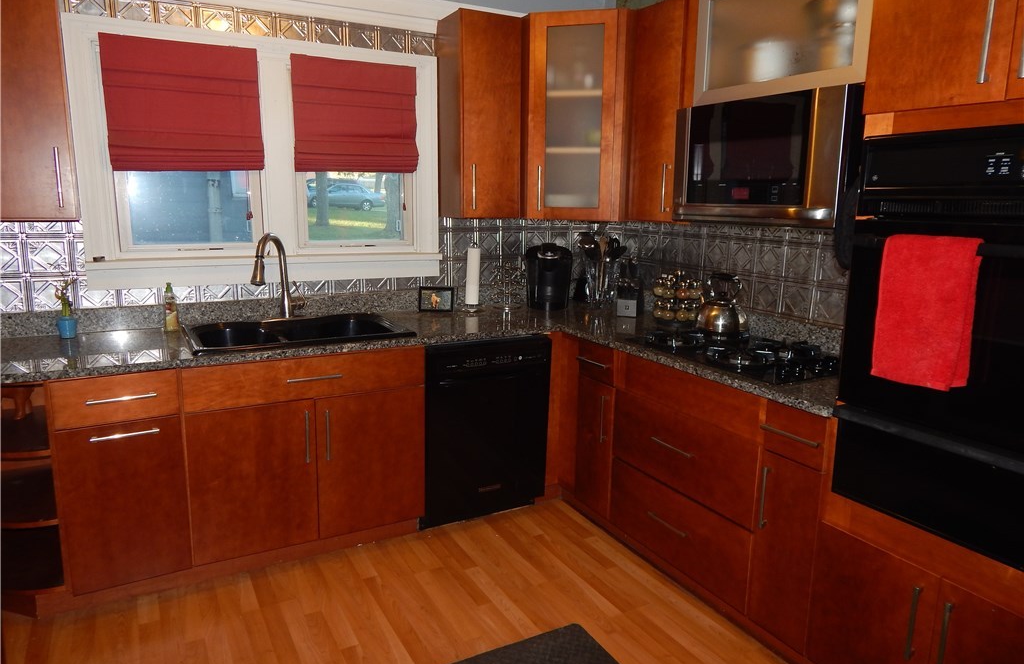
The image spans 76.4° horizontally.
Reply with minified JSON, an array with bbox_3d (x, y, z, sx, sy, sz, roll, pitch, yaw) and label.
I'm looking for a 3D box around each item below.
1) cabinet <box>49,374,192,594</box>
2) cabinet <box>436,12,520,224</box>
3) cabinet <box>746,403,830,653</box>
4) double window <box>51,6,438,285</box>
[{"bbox_3d":[-1.488,0.466,2.514,0.385,0.773,0.620,-5,12,-28],"label":"cabinet"},{"bbox_3d":[-0.172,-1.019,3.162,0.305,0.912,0.335,-5,12,-28],"label":"cabinet"},{"bbox_3d":[1.113,0.578,2.158,0.605,0.773,0.232,-5,12,-28],"label":"cabinet"},{"bbox_3d":[-1.052,-0.752,2.936,1.520,1.050,0.120,-5,12,-28],"label":"double window"}]

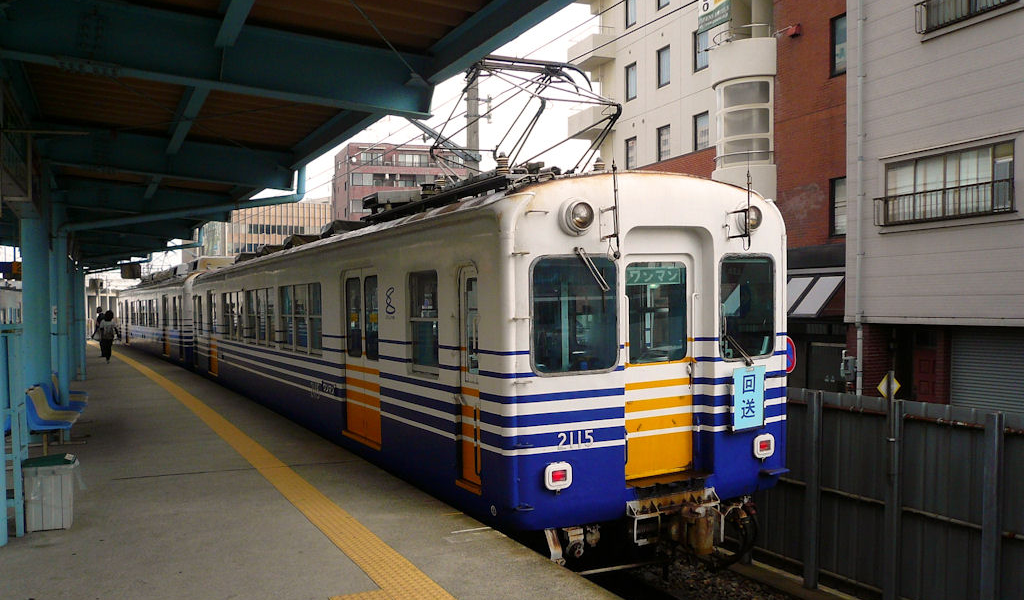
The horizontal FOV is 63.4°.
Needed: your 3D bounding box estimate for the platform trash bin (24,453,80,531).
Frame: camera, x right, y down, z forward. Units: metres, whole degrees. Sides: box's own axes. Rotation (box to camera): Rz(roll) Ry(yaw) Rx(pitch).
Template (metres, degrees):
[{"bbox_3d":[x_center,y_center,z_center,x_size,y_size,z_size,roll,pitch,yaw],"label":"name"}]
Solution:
[{"bbox_3d":[-3.304,1.371,5.934,0.320,0.490,0.330,0,-1,-27],"label":"platform trash bin"}]

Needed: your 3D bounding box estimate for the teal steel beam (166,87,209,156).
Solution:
[{"bbox_3d":[-3.067,-1.912,8.000,0.140,0.250,4.850,0,-1,-27],"label":"teal steel beam"}]

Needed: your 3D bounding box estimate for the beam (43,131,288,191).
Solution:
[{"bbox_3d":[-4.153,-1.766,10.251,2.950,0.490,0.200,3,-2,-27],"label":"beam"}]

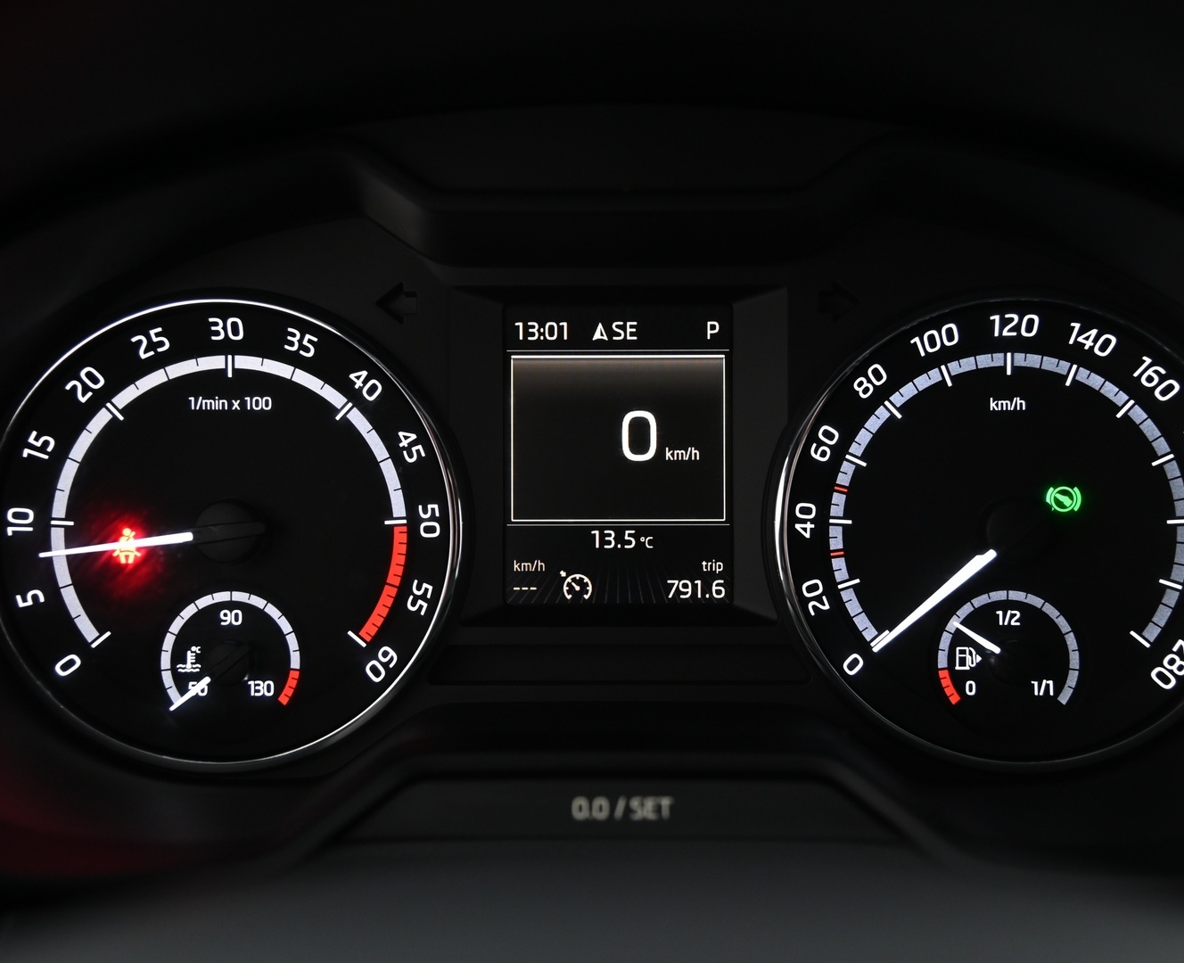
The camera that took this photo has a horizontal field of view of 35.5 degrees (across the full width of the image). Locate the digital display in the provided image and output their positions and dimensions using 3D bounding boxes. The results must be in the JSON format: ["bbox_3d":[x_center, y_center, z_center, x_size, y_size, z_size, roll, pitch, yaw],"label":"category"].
[{"bbox_3d":[0.006,-0.006,0.442,0.054,0.071,0.009,0,0,0],"label":"digital display"}]

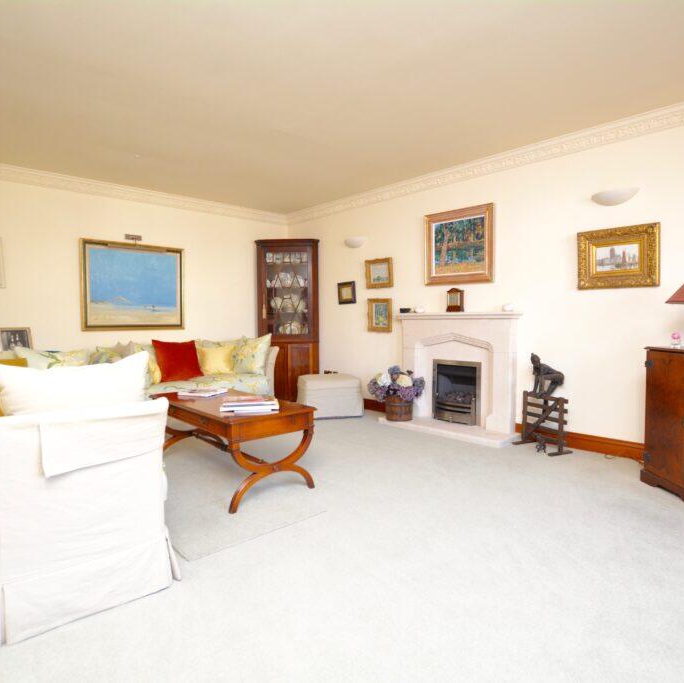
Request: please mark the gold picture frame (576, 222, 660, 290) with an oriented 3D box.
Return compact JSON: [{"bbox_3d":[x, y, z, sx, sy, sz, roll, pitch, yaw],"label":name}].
[{"bbox_3d":[2.012,-0.604,3.117,0.502,0.435,0.055,2,4,44],"label":"gold picture frame"}]

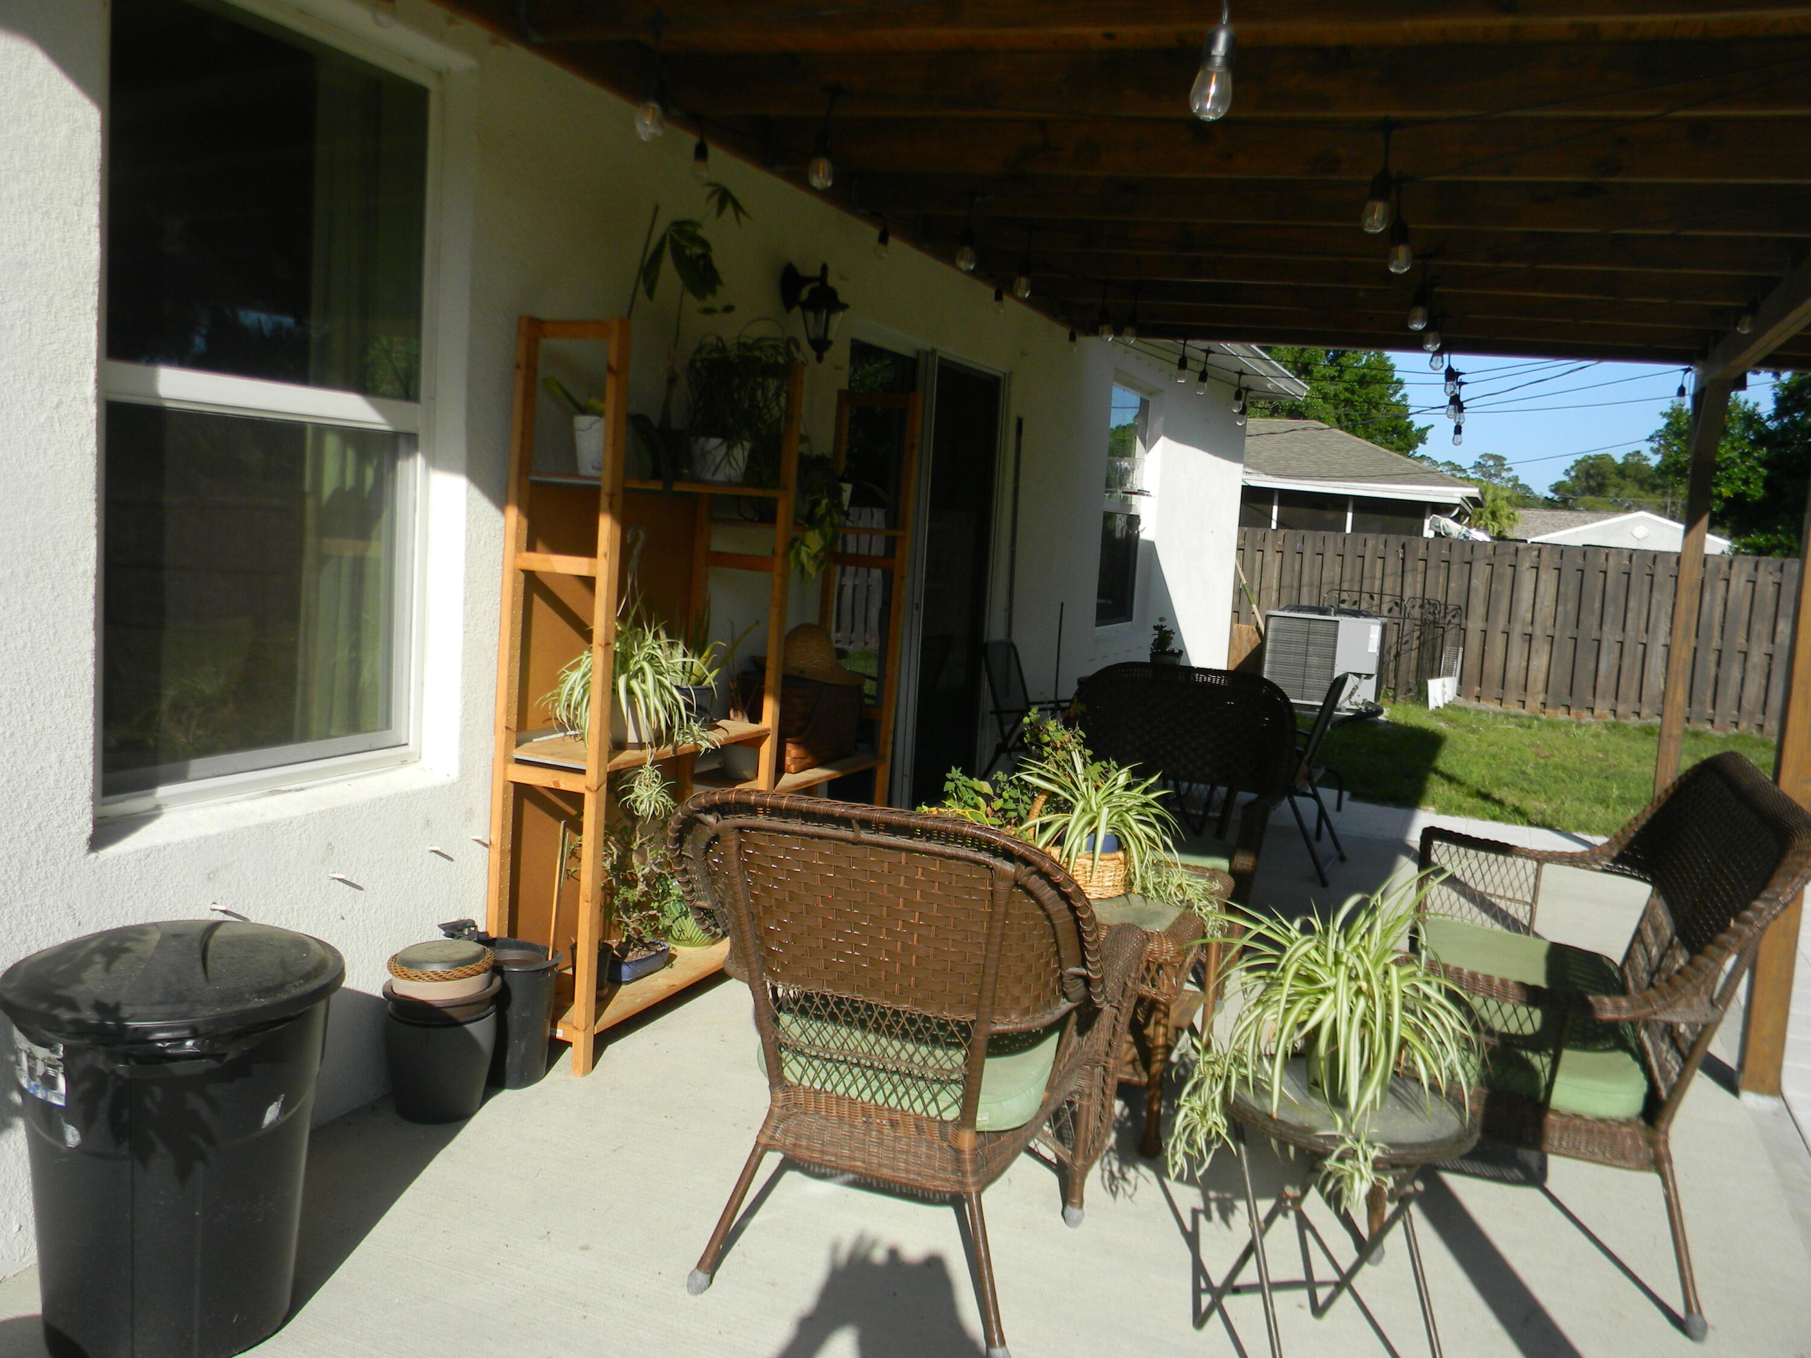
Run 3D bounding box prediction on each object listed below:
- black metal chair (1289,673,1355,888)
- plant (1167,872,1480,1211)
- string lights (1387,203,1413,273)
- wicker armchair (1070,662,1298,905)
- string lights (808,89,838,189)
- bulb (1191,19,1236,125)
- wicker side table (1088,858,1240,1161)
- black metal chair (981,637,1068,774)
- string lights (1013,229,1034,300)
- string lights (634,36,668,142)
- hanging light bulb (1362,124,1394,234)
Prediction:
[{"bbox_3d":[1.625,0.389,6.450,0.620,0.880,0.580,6,6,22],"label":"black metal chair"},{"bbox_3d":[0.670,0.557,2.362,0.470,0.540,0.430,6,6,22],"label":"plant"},{"bbox_3d":[1.001,-0.893,2.970,0.048,0.141,0.048,6,6,22],"label":"string lights"},{"bbox_3d":[0.847,0.471,4.876,0.790,0.930,0.790,6,6,22],"label":"wicker armchair"},{"bbox_3d":[-0.156,-1.014,2.760,0.046,0.182,0.046,3,6,0],"label":"string lights"},{"bbox_3d":[0.352,-0.699,1.680,0.047,0.114,0.047,6,6,22],"label":"bulb"},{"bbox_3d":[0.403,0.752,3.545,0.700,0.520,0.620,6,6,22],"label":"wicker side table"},{"bbox_3d":[0.702,0.275,7.027,0.620,0.880,0.580,6,6,22],"label":"black metal chair"},{"bbox_3d":[0.315,-1.110,3.930,0.048,0.186,0.048,6,6,22],"label":"string lights"},{"bbox_3d":[-0.421,-0.976,2.420,0.046,0.165,0.046,3,6,0],"label":"string lights"},{"bbox_3d":[0.816,-0.864,2.530,0.046,0.182,0.046,6,6,22],"label":"hanging light bulb"}]

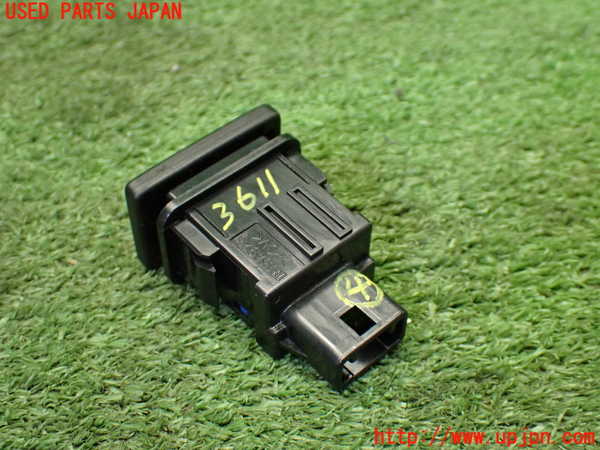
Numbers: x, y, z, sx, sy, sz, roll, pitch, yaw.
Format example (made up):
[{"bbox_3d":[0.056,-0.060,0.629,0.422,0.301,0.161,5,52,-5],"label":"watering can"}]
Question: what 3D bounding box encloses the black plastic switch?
[{"bbox_3d":[-0.003,0.006,0.172,0.036,0.023,0.052,-33,57,-25],"label":"black plastic switch"}]

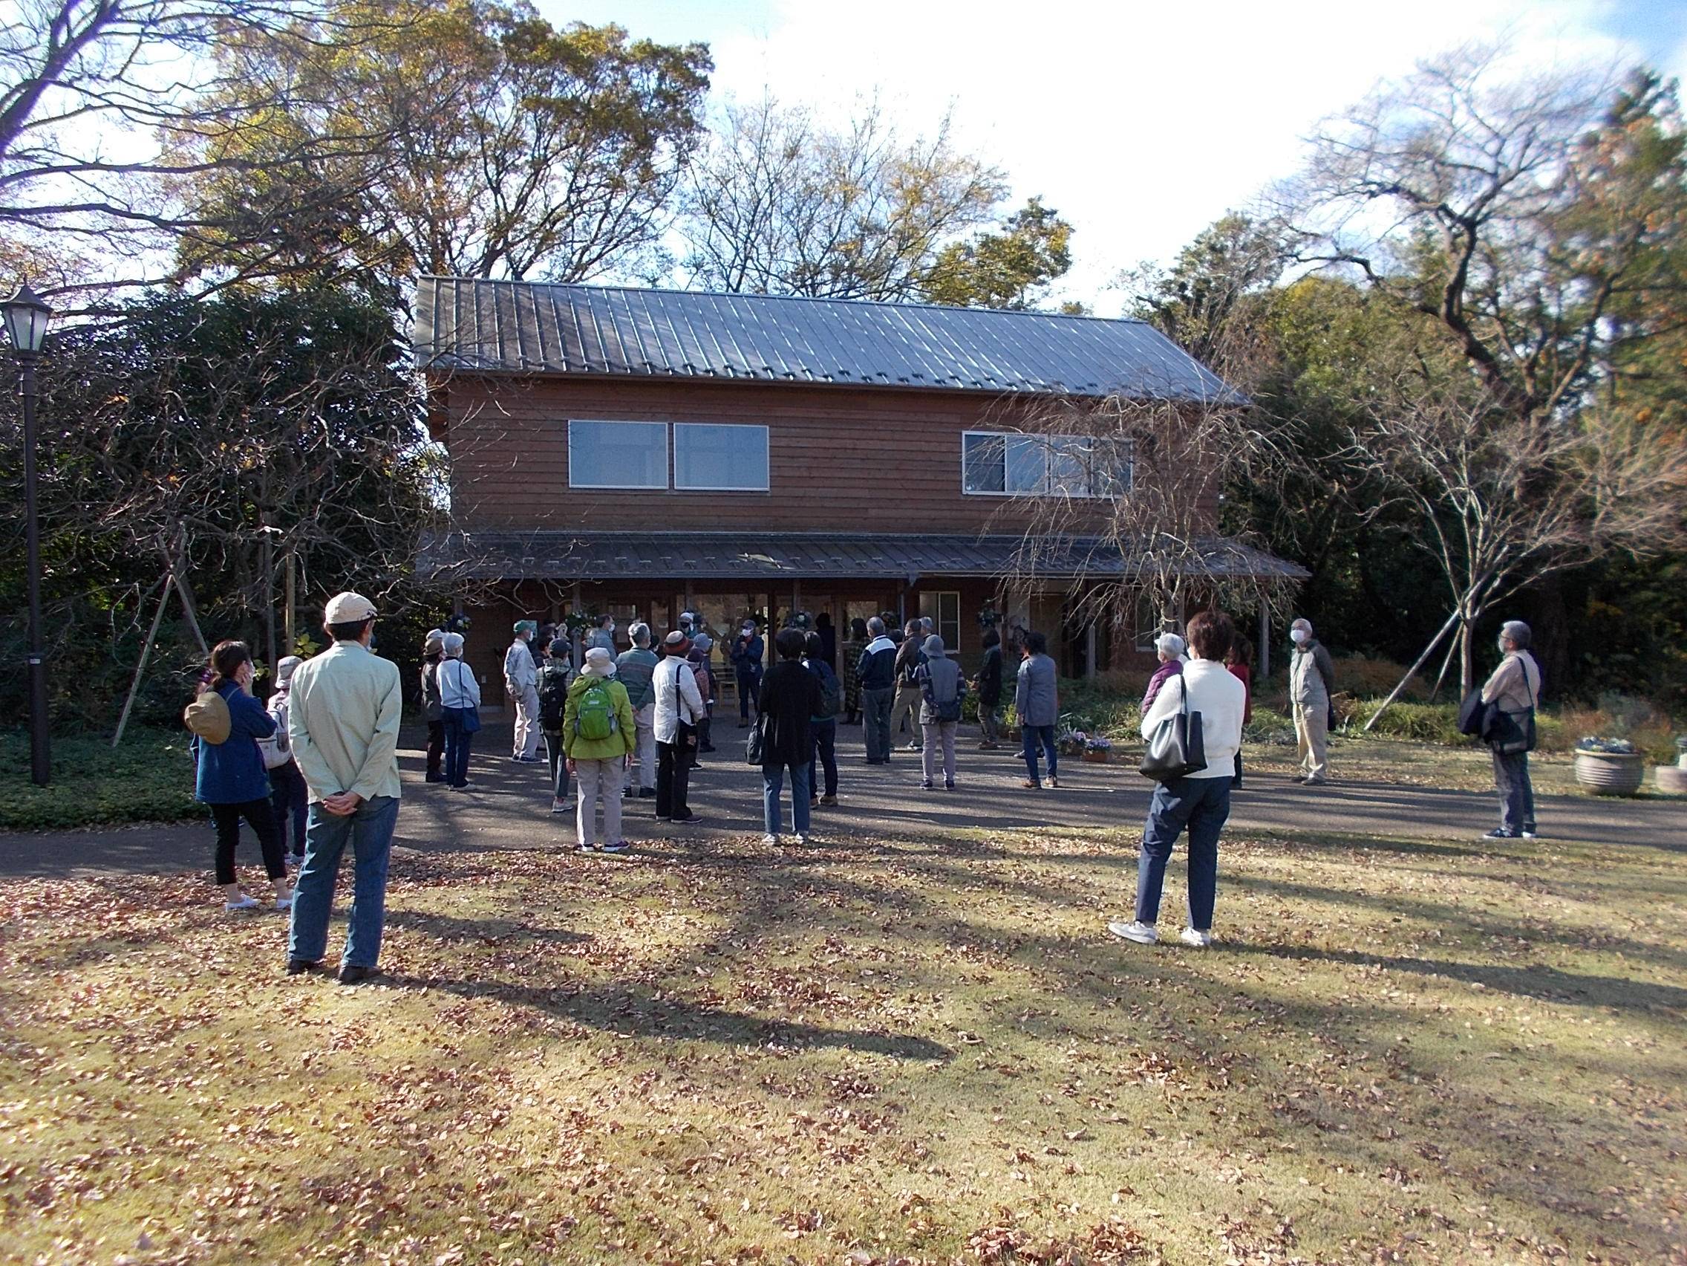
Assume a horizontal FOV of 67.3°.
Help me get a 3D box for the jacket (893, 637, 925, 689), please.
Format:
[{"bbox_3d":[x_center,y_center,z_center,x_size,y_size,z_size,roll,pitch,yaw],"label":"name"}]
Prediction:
[{"bbox_3d":[0.833,0.376,15.700,0.440,0.660,0.310,-1,1,-34],"label":"jacket"}]

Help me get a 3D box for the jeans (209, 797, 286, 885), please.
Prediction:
[{"bbox_3d":[-3.327,1.119,7.100,0.340,0.700,0.380,-1,1,-44],"label":"jeans"}]

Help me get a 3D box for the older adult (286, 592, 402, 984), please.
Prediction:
[{"bbox_3d":[-2.235,0.687,5.670,0.510,1.710,0.370,-1,0,4],"label":"older adult"}]

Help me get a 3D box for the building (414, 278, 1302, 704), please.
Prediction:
[{"bbox_3d":[-0.022,-2.857,27.185,17.063,8.654,8.658,-1,0,-17],"label":"building"}]

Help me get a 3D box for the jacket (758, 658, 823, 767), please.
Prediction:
[{"bbox_3d":[-0.374,0.566,9.000,0.480,0.780,0.320,-1,0,3],"label":"jacket"}]

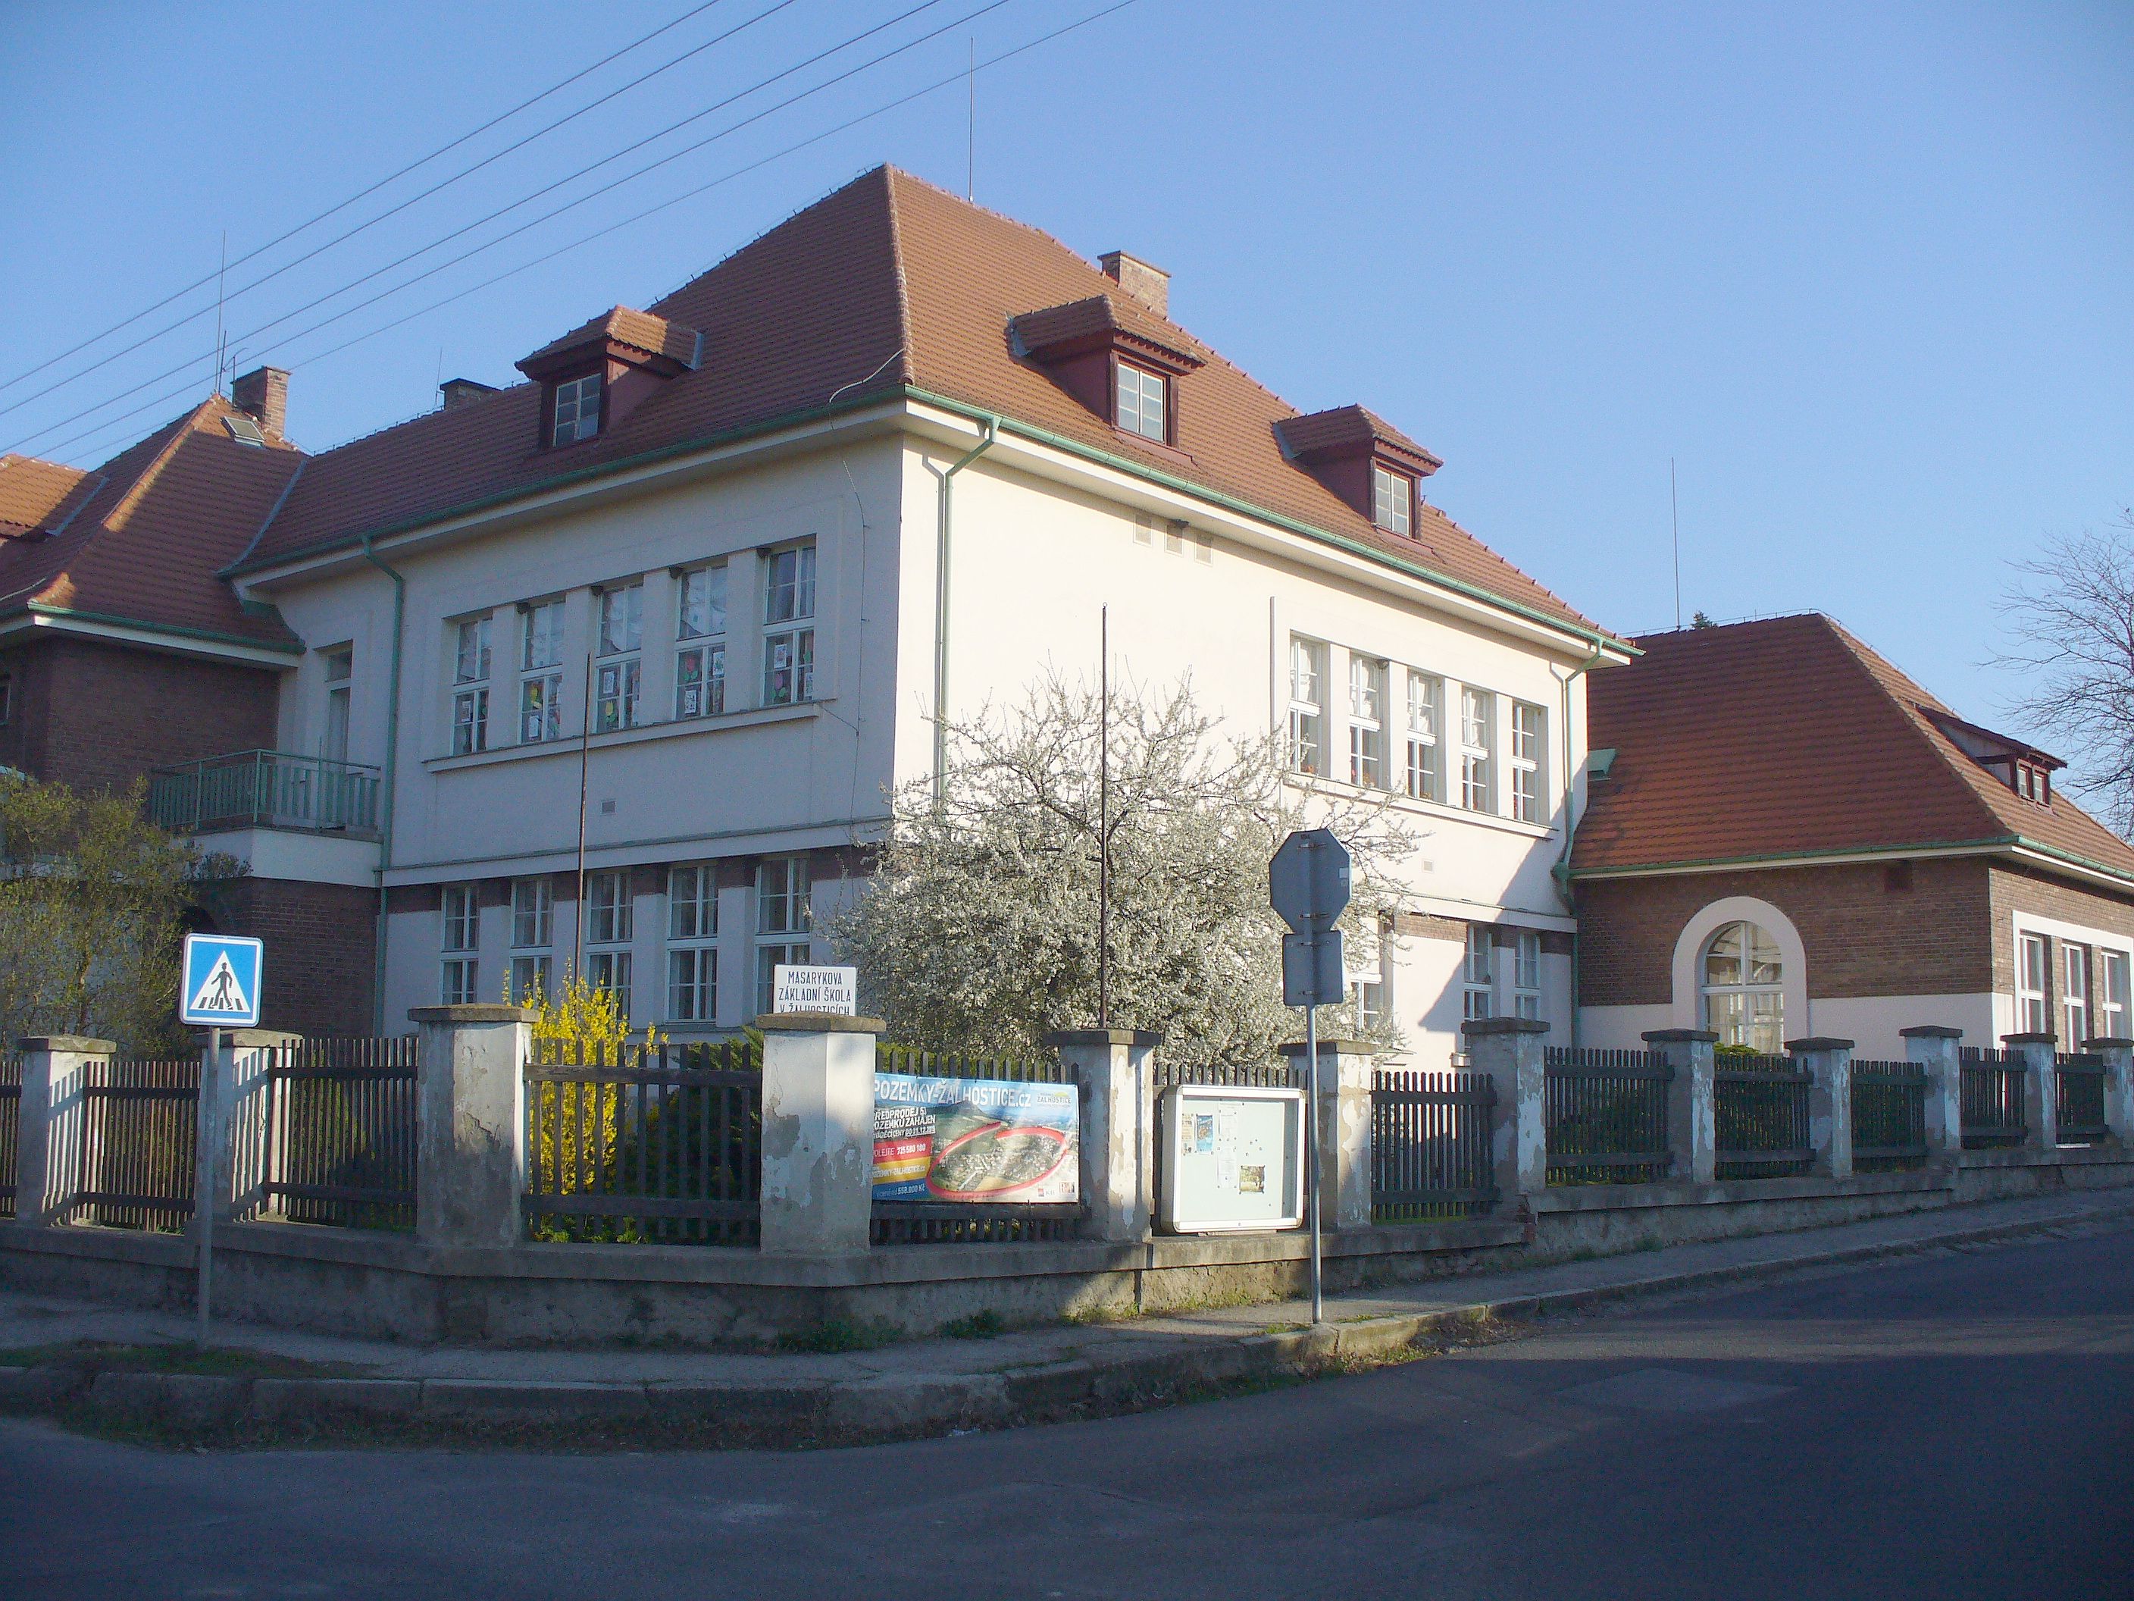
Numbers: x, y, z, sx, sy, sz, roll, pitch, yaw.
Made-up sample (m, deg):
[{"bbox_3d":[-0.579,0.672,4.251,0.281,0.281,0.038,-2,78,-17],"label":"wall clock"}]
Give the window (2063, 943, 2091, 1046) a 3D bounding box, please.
[{"bbox_3d":[16.004,3.244,36.379,0.170,1.833,1.436,-6,-10,40],"label":"window"}]

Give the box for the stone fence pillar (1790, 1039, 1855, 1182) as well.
[{"bbox_3d":[7.983,3.252,24.221,0.540,1.457,0.540,-6,-10,40],"label":"stone fence pillar"}]

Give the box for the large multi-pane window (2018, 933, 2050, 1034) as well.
[{"bbox_3d":[14.682,2.974,34.826,0.170,1.908,1.463,-6,-10,40],"label":"large multi-pane window"}]

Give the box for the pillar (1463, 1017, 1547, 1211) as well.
[{"bbox_3d":[3.739,2.646,19.420,0.540,1.545,0.540,-6,-10,40],"label":"pillar"}]

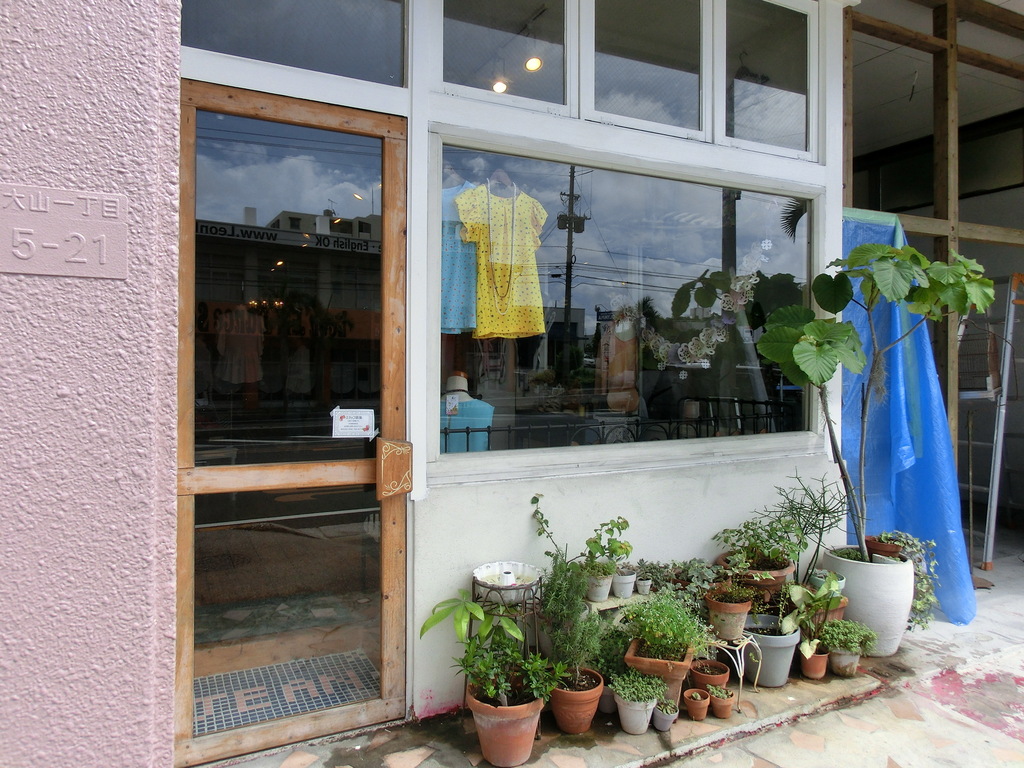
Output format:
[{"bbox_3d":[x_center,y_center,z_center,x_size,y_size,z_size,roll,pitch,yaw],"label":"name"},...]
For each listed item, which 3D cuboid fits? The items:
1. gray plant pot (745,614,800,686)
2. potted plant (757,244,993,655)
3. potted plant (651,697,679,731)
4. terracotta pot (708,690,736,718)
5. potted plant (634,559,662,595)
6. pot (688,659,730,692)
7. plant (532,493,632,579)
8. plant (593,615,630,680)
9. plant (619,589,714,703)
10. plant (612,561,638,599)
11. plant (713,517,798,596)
[{"bbox_3d":[1.092,1.136,2.994,0.237,0.230,0.237,0,0,0],"label":"gray plant pot"},{"bbox_3d":[1.532,0.295,3.010,1.000,1.747,0.747,0,1,-26],"label":"potted plant"},{"bbox_3d":[0.541,1.160,2.505,0.097,0.099,0.094,0,0,0],"label":"potted plant"},{"bbox_3d":[0.746,1.139,2.515,0.082,0.073,0.082,0,1,0],"label":"terracotta pot"},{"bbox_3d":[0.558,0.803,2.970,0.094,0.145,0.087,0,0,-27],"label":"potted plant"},{"bbox_3d":[0.756,1.142,2.704,0.150,0.136,0.150,0,0,0],"label":"pot"},{"bbox_3d":[0.272,0.591,2.737,0.375,0.331,0.188,0,0,-25],"label":"plant"},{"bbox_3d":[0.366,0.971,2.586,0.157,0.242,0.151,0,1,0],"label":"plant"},{"bbox_3d":[0.566,0.981,2.602,0.333,0.457,0.315,0,0,16],"label":"plant"},{"bbox_3d":[0.450,0.776,2.812,0.100,0.140,0.100,0,0,0],"label":"plant"},{"bbox_3d":[1.058,0.736,3.073,0.375,0.306,0.357,0,0,0],"label":"plant"}]

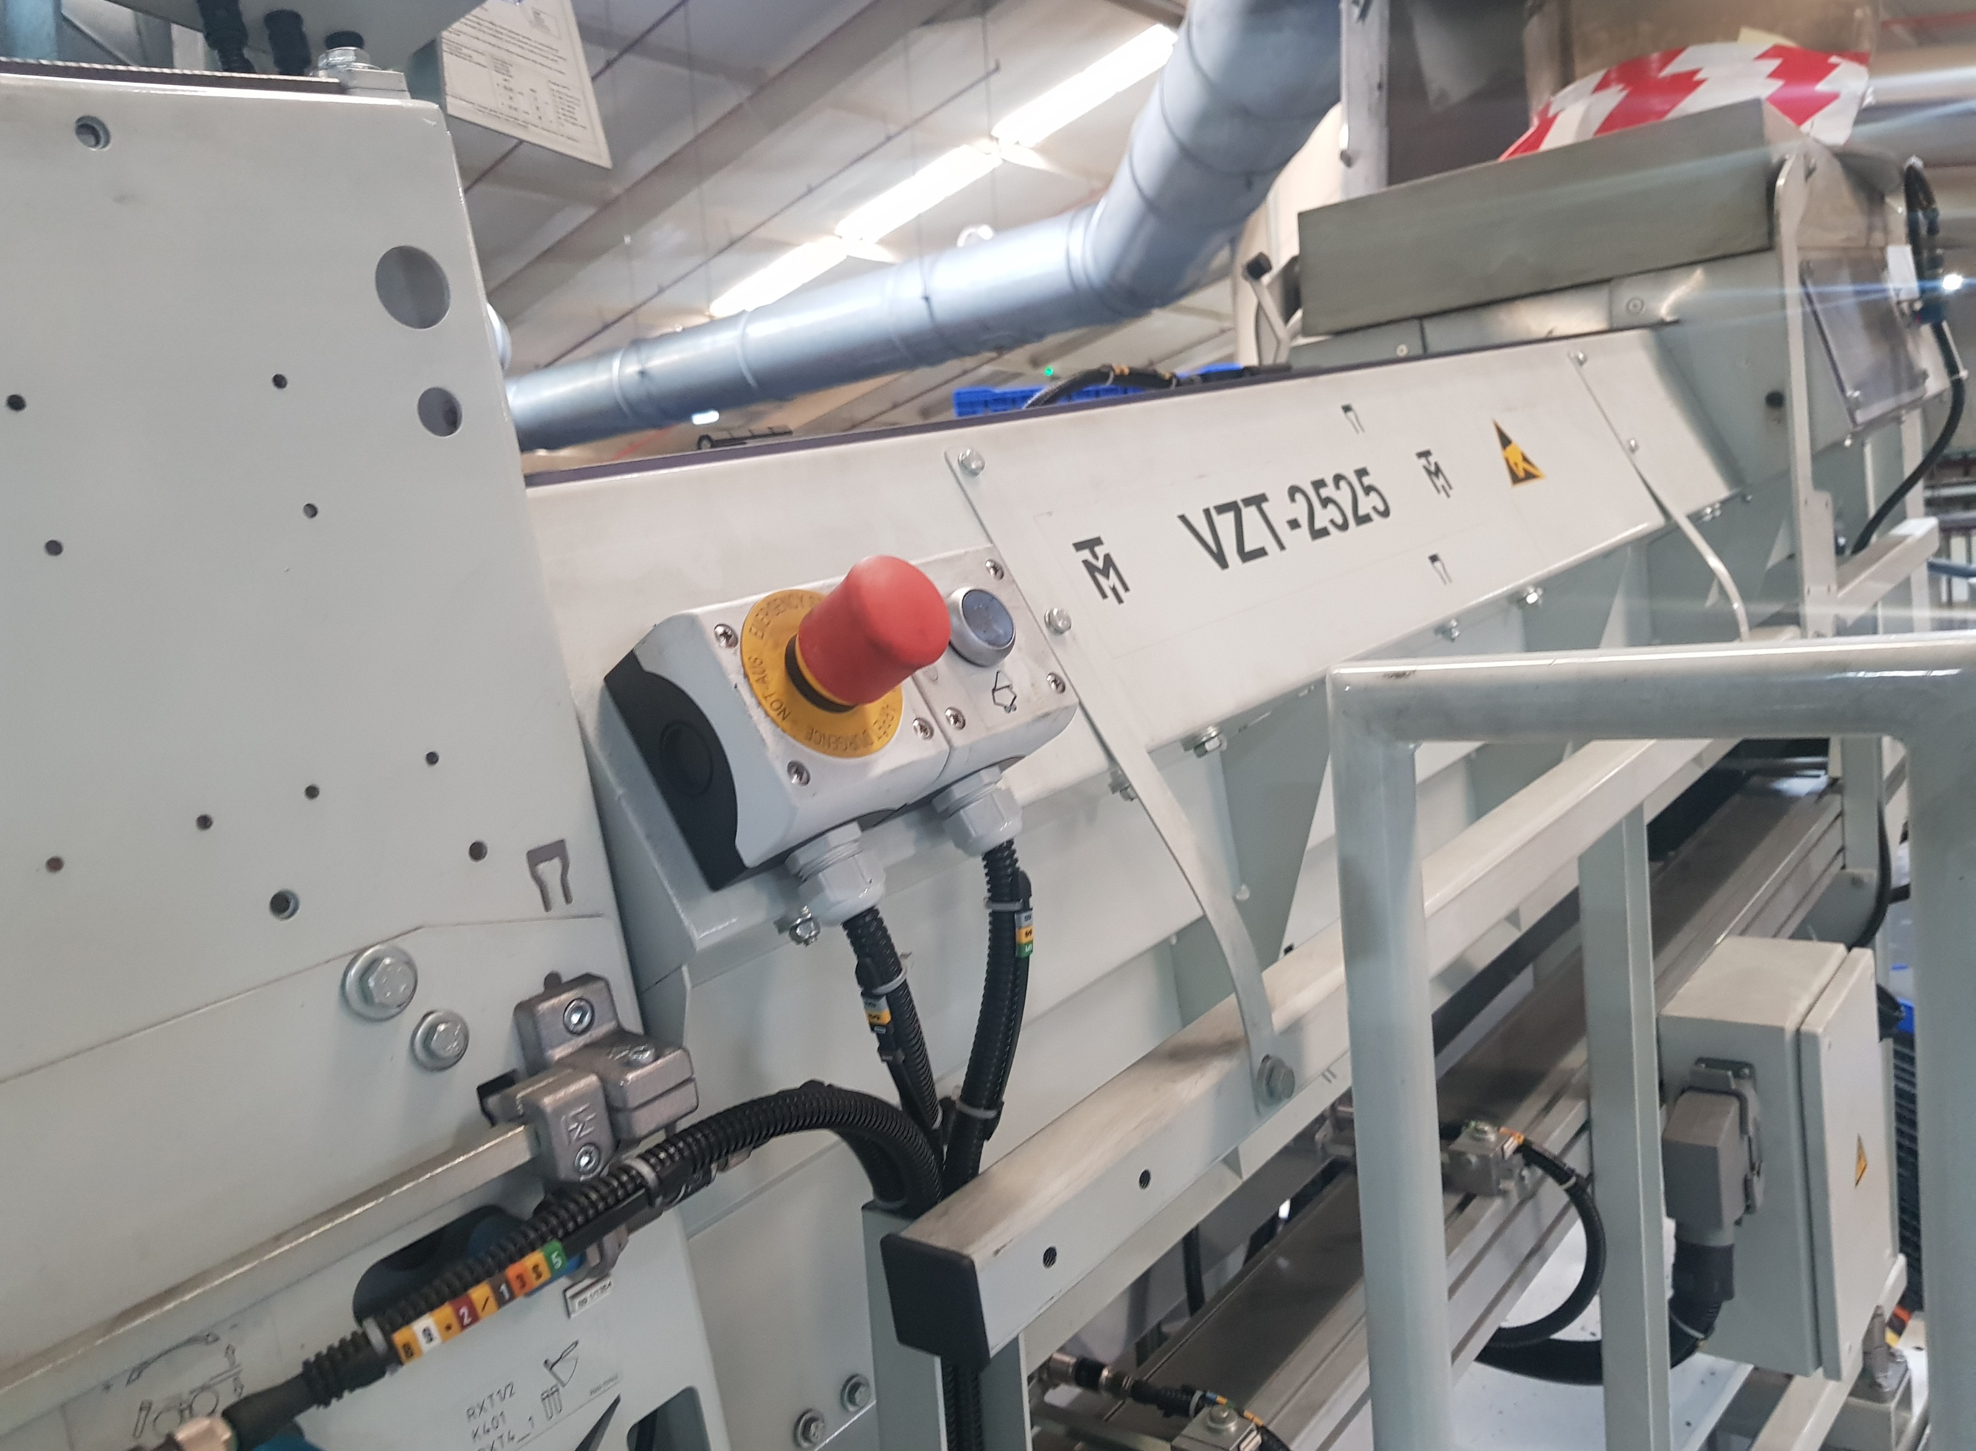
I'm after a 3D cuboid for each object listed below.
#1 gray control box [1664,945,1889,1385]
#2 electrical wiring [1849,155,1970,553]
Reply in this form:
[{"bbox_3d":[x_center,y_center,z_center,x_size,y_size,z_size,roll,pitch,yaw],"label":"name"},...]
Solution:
[{"bbox_3d":[0.670,0.355,1.253,0.119,0.297,0.185,2,15,43],"label":"gray control box"},{"bbox_3d":[1.080,-0.441,1.746,0.100,0.430,0.360,2,15,43],"label":"electrical wiring"}]

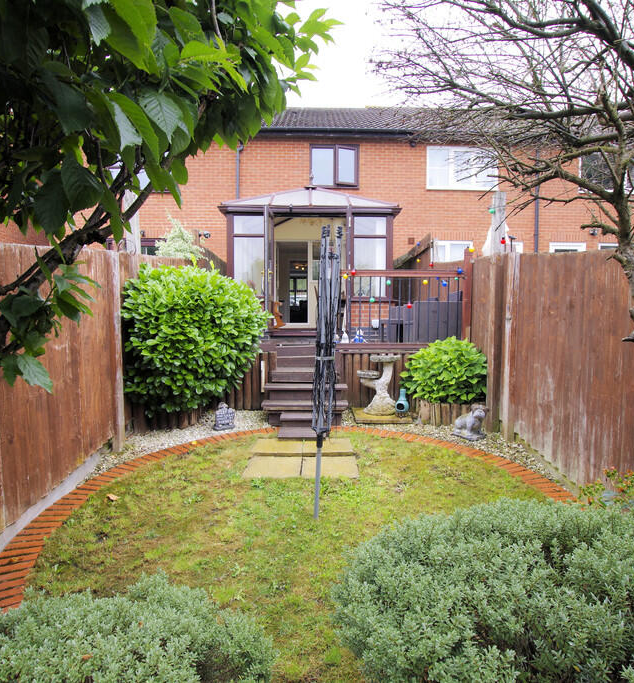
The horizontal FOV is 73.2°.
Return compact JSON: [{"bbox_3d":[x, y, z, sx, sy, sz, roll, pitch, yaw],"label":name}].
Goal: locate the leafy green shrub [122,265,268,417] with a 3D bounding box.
[{"bbox_3d":[-1.240,-0.040,4.600,1.400,1.520,1.200,0,5,0],"label":"leafy green shrub"}]

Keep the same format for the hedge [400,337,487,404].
[{"bbox_3d":[1.400,0.310,4.920,0.950,0.760,0.880,0,5,0],"label":"hedge"}]

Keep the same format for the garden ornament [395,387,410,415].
[{"bbox_3d":[0.977,0.695,4.860,0.155,0.320,0.160,3,5,28],"label":"garden ornament"}]

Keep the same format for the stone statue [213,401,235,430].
[{"bbox_3d":[-0.985,0.800,4.560,0.220,0.290,0.130,-1,5,-15],"label":"stone statue"}]

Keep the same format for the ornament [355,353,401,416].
[{"bbox_3d":[0.730,0.500,4.970,0.510,0.710,0.380,0,5,0],"label":"ornament"}]

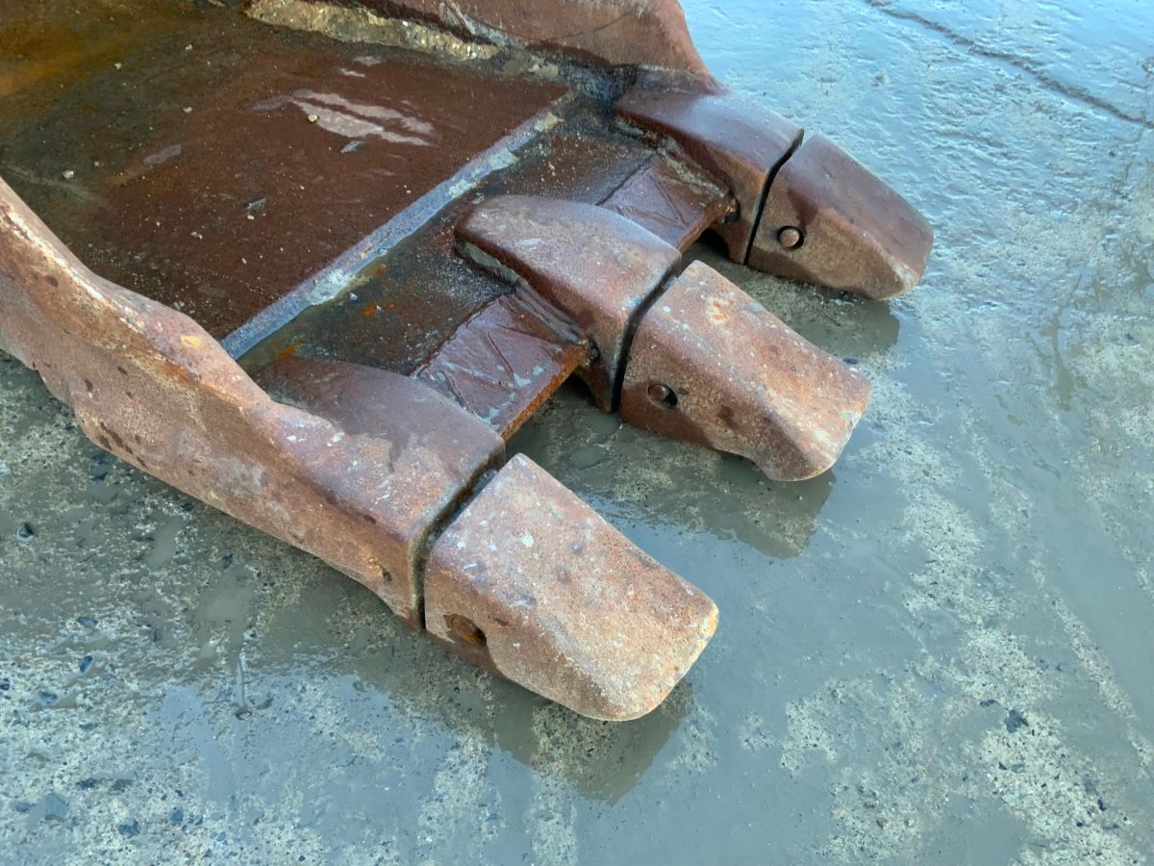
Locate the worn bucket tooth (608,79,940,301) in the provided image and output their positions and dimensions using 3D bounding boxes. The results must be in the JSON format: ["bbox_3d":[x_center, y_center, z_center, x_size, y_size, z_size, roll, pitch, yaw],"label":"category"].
[{"bbox_3d":[0.204,-0.251,1.020,0.343,0.120,0.111,28,52,18],"label":"worn bucket tooth"}]

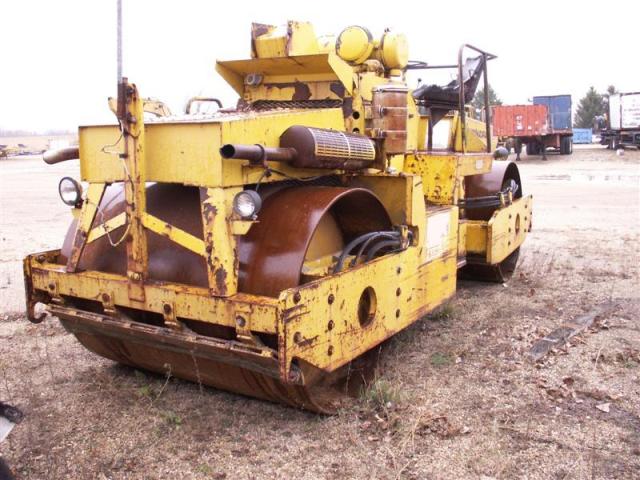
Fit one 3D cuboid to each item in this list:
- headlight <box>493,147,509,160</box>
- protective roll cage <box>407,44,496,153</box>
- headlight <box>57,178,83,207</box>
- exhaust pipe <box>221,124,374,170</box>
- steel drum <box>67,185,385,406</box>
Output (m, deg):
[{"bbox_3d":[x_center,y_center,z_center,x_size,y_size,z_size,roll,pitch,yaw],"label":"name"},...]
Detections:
[{"bbox_3d":[2.141,-1.019,7.647,0.165,0.165,0.110,4,11,31],"label":"headlight"},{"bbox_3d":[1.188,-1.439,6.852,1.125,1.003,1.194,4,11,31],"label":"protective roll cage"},{"bbox_3d":[-1.621,-0.312,4.204,0.180,0.180,0.110,3,18,28],"label":"headlight"},{"bbox_3d":[-0.060,-0.551,3.949,0.268,0.285,1.609,4,11,31],"label":"exhaust pipe"},{"bbox_3d":[-0.617,0.319,4.556,1.959,1.405,1.405,4,11,31],"label":"steel drum"}]

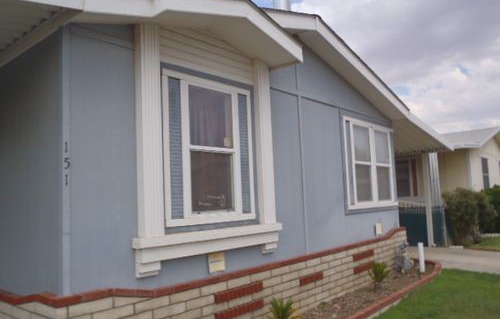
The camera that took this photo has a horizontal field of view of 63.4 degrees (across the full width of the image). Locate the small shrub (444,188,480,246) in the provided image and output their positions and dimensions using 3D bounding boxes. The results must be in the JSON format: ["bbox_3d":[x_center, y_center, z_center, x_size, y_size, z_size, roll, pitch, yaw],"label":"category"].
[{"bbox_3d":[5.960,1.614,11.450,1.050,1.560,1.050,-7,-8,41],"label":"small shrub"}]

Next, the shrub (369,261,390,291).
[{"bbox_3d":[2.109,1.901,6.570,0.380,0.450,0.380,-7,-8,41],"label":"shrub"}]

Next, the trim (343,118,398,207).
[{"bbox_3d":[2.396,0.115,7.860,0.090,1.630,2.170,-7,-8,41],"label":"trim"}]

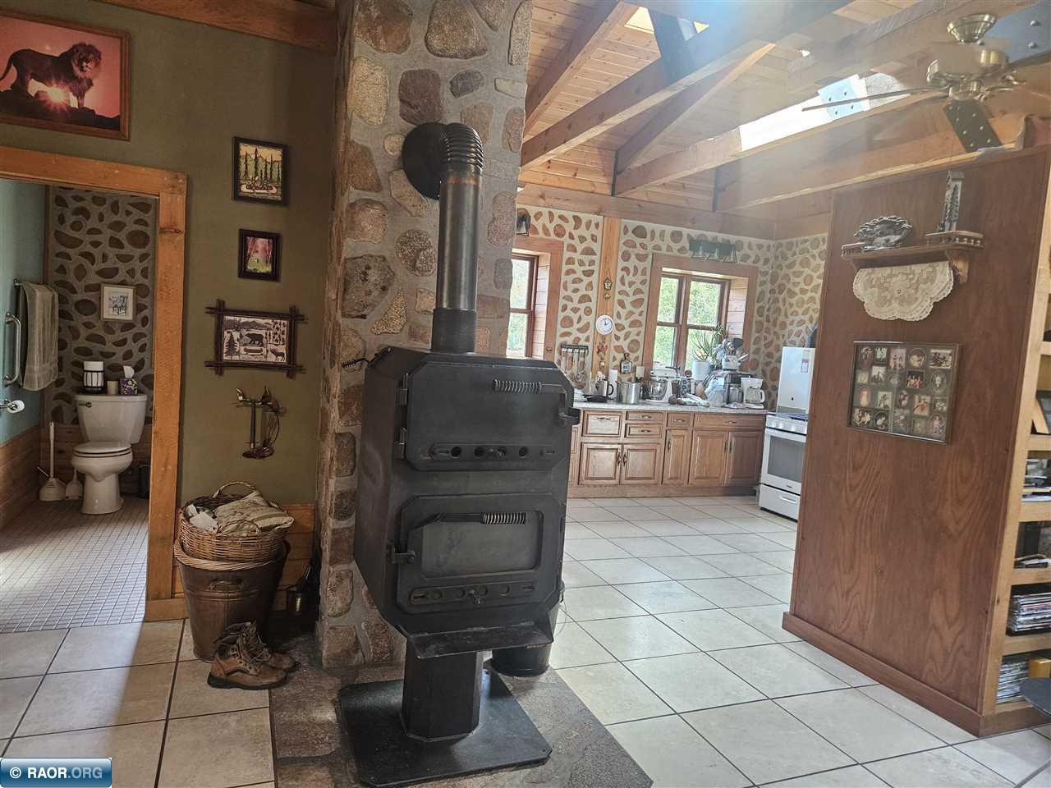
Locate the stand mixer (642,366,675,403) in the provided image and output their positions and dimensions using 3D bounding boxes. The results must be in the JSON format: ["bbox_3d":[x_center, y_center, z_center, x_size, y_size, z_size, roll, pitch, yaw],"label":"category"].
[{"bbox_3d":[1.413,-0.099,7.304,0.360,0.365,0.220,4,4,-6],"label":"stand mixer"}]

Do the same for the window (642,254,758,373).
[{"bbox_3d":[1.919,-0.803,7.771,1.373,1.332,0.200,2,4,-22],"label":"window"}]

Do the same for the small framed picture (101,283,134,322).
[{"bbox_3d":[-3.164,-0.706,5.434,0.235,0.280,0.022,2,4,-22],"label":"small framed picture"}]

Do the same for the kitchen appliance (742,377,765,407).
[{"bbox_3d":[2.481,-0.015,7.596,0.170,0.315,0.210,2,5,-30],"label":"kitchen appliance"}]

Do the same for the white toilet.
[{"bbox_3d":[-3.067,0.443,5.122,0.475,0.805,0.735,2,4,-22],"label":"white toilet"}]

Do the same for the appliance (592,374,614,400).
[{"bbox_3d":[0.797,-0.056,7.113,0.210,0.235,0.165,3,4,-8],"label":"appliance"}]

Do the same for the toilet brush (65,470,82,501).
[{"bbox_3d":[-3.451,0.623,5.366,0.140,0.360,0.135,2,4,-22],"label":"toilet brush"}]

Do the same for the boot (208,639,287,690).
[{"bbox_3d":[-1.102,1.063,2.781,0.305,0.190,0.115,3,4,-12],"label":"boot"}]

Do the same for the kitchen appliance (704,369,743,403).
[{"bbox_3d":[2.149,-0.051,7.609,0.300,0.340,0.280,2,4,-22],"label":"kitchen appliance"}]

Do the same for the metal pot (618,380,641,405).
[{"bbox_3d":[1.022,-0.003,6.922,0.215,0.205,0.215,4,4,0],"label":"metal pot"}]

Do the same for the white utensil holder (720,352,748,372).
[{"bbox_3d":[2.230,-0.344,7.510,0.270,0.190,0.200,2,4,-22],"label":"white utensil holder"}]

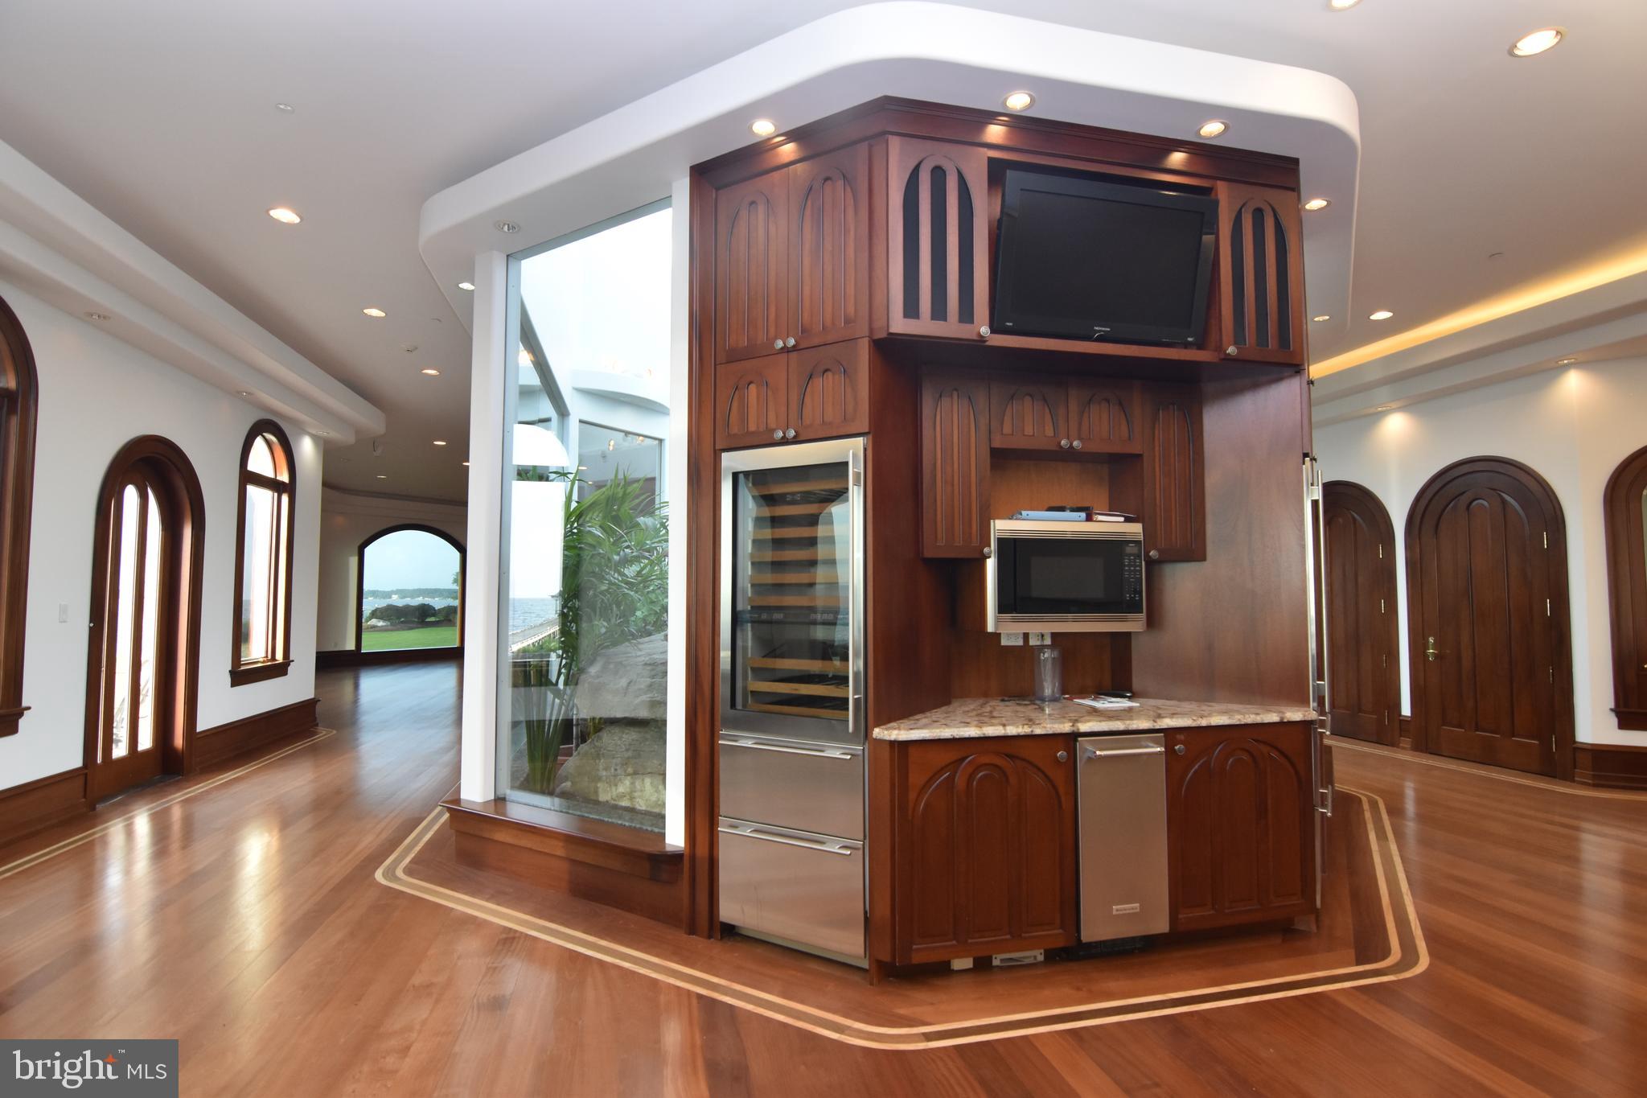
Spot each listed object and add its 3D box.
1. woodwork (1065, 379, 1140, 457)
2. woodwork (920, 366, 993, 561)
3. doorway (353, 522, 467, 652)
[{"bbox_3d":[1.337,-0.625,3.484,0.395,0.345,0.050,1,-3,-13],"label":"woodwork"},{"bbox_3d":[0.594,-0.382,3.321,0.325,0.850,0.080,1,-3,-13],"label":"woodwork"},{"bbox_3d":[-8.387,0.780,14.931,0.220,2.560,2.130,-3,-4,35],"label":"doorway"}]

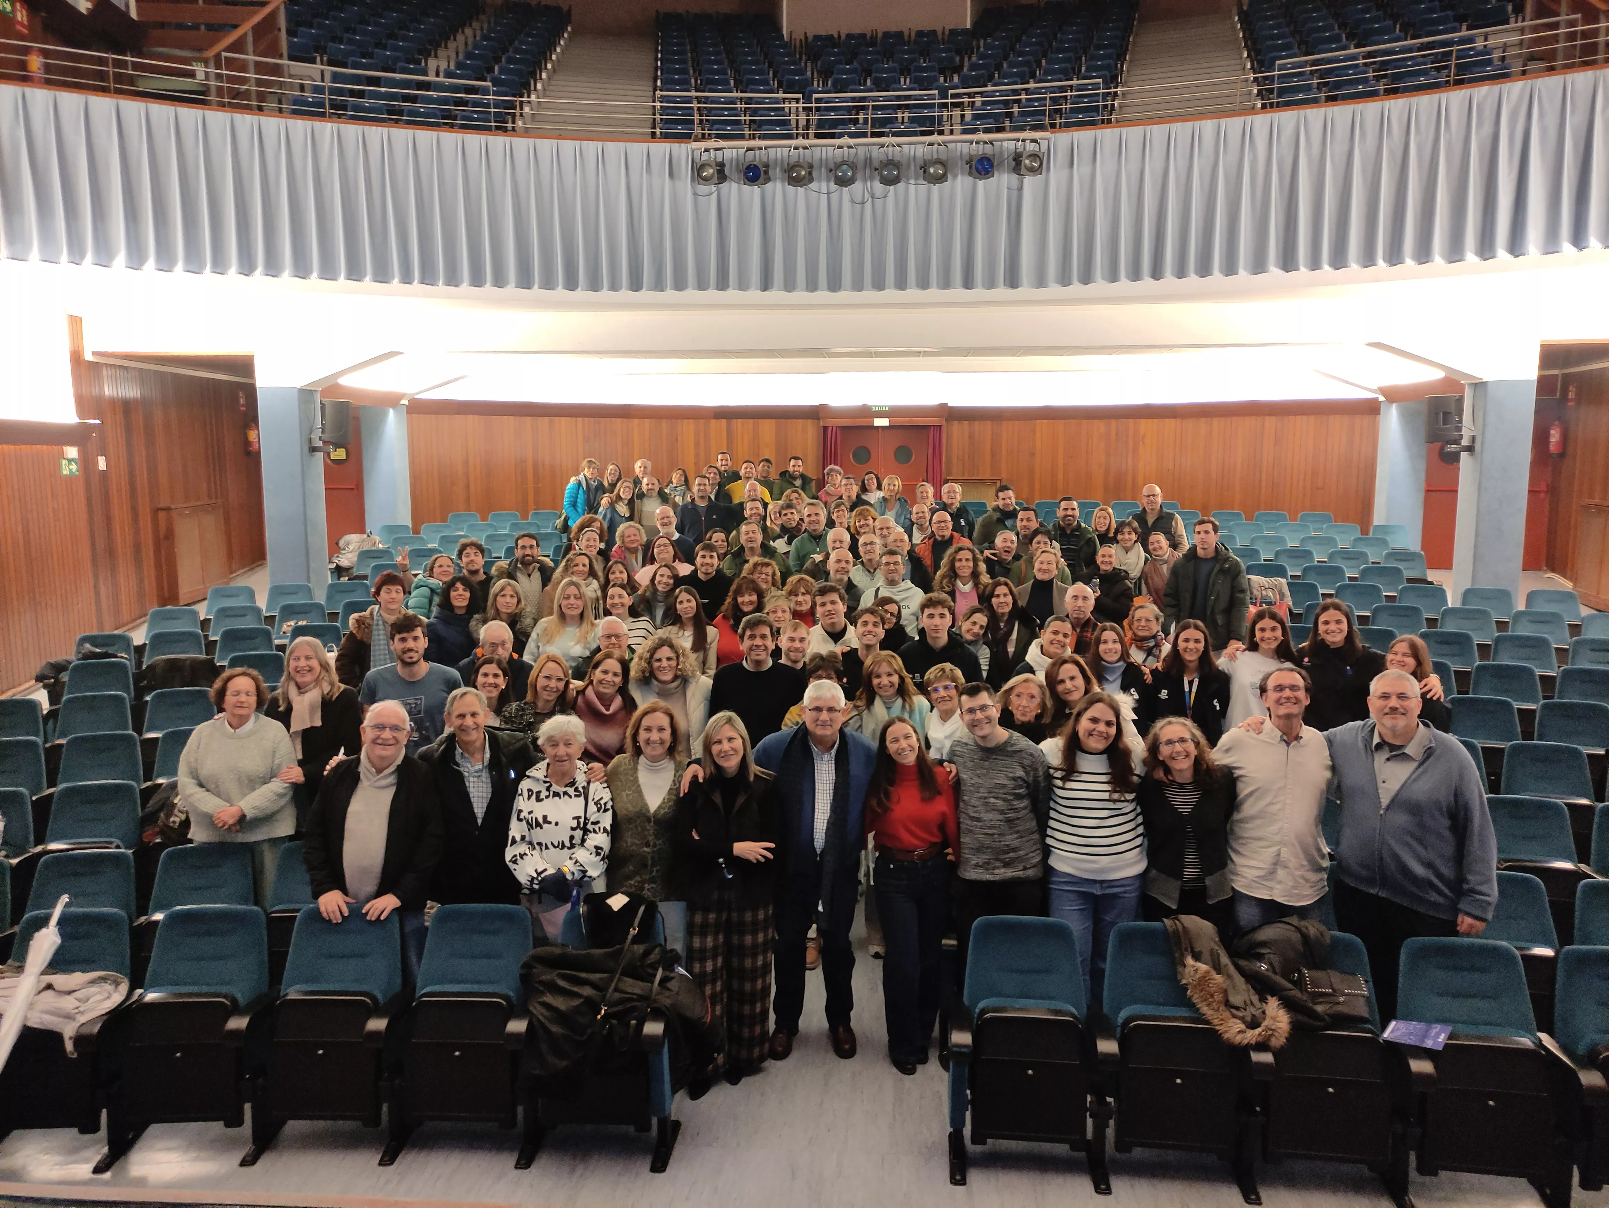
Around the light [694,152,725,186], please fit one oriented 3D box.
[{"bbox_3d":[-0.922,-4.273,11.440,0.250,0.290,0.310,2,21,17],"label":"light"}]

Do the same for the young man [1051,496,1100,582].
[{"bbox_3d":[2.573,-0.123,11.373,0.560,1.838,0.360,1,8,9],"label":"young man"}]

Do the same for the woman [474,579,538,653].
[{"bbox_3d":[-1.999,0.640,7.914,0.480,1.633,0.320,-2,8,-9],"label":"woman"}]

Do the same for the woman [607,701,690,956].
[{"bbox_3d":[-0.686,1.256,5.290,0.500,1.653,0.320,-1,8,-6],"label":"woman"}]

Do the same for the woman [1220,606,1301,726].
[{"bbox_3d":[2.585,0.864,6.577,0.520,1.700,0.320,2,7,19],"label":"woman"}]

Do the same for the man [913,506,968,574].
[{"bbox_3d":[1.308,0.011,11.069,0.550,1.779,0.360,1,8,5],"label":"man"}]

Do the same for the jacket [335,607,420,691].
[{"bbox_3d":[-3.059,0.454,8.432,0.620,0.880,0.380,-2,8,-14],"label":"jacket"}]

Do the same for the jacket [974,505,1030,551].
[{"bbox_3d":[2.034,-0.656,12.017,0.600,0.740,0.380,0,8,3],"label":"jacket"}]

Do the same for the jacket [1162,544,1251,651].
[{"bbox_3d":[3.354,-0.058,9.675,0.700,0.860,0.380,3,8,21],"label":"jacket"}]

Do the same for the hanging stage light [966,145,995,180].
[{"bbox_3d":[1.681,-4.207,11.068,0.240,0.310,0.280,0,7,-1],"label":"hanging stage light"}]

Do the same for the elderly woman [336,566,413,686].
[{"bbox_3d":[-3.065,0.596,8.613,0.620,1.693,0.420,-2,8,-17],"label":"elderly woman"}]

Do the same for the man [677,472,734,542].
[{"bbox_3d":[-1.023,-0.413,11.927,0.550,1.820,0.330,-1,8,-2],"label":"man"}]

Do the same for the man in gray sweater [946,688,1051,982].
[{"bbox_3d":[0.878,1.211,5.253,0.530,1.760,0.340,1,8,8],"label":"man in gray sweater"}]

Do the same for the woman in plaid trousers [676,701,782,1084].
[{"bbox_3d":[-0.321,1.284,4.997,0.450,1.687,0.340,0,8,-2],"label":"woman in plaid trousers"}]

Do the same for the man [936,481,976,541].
[{"bbox_3d":[1.633,-0.464,12.639,0.500,1.700,0.330,1,7,6],"label":"man"}]

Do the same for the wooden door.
[{"bbox_3d":[1.299,-1.829,18.621,1.500,2.040,0.080,1,8,6],"label":"wooden door"}]

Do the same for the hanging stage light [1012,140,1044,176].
[{"bbox_3d":[2.120,-4.223,11.016,0.240,0.310,0.280,-1,7,-8],"label":"hanging stage light"}]

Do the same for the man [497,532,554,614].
[{"bbox_3d":[-2.359,0.281,9.969,0.560,1.782,0.380,-2,8,-11],"label":"man"}]

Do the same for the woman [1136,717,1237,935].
[{"bbox_3d":[1.616,1.273,4.924,0.480,1.620,0.330,2,7,16],"label":"woman"}]

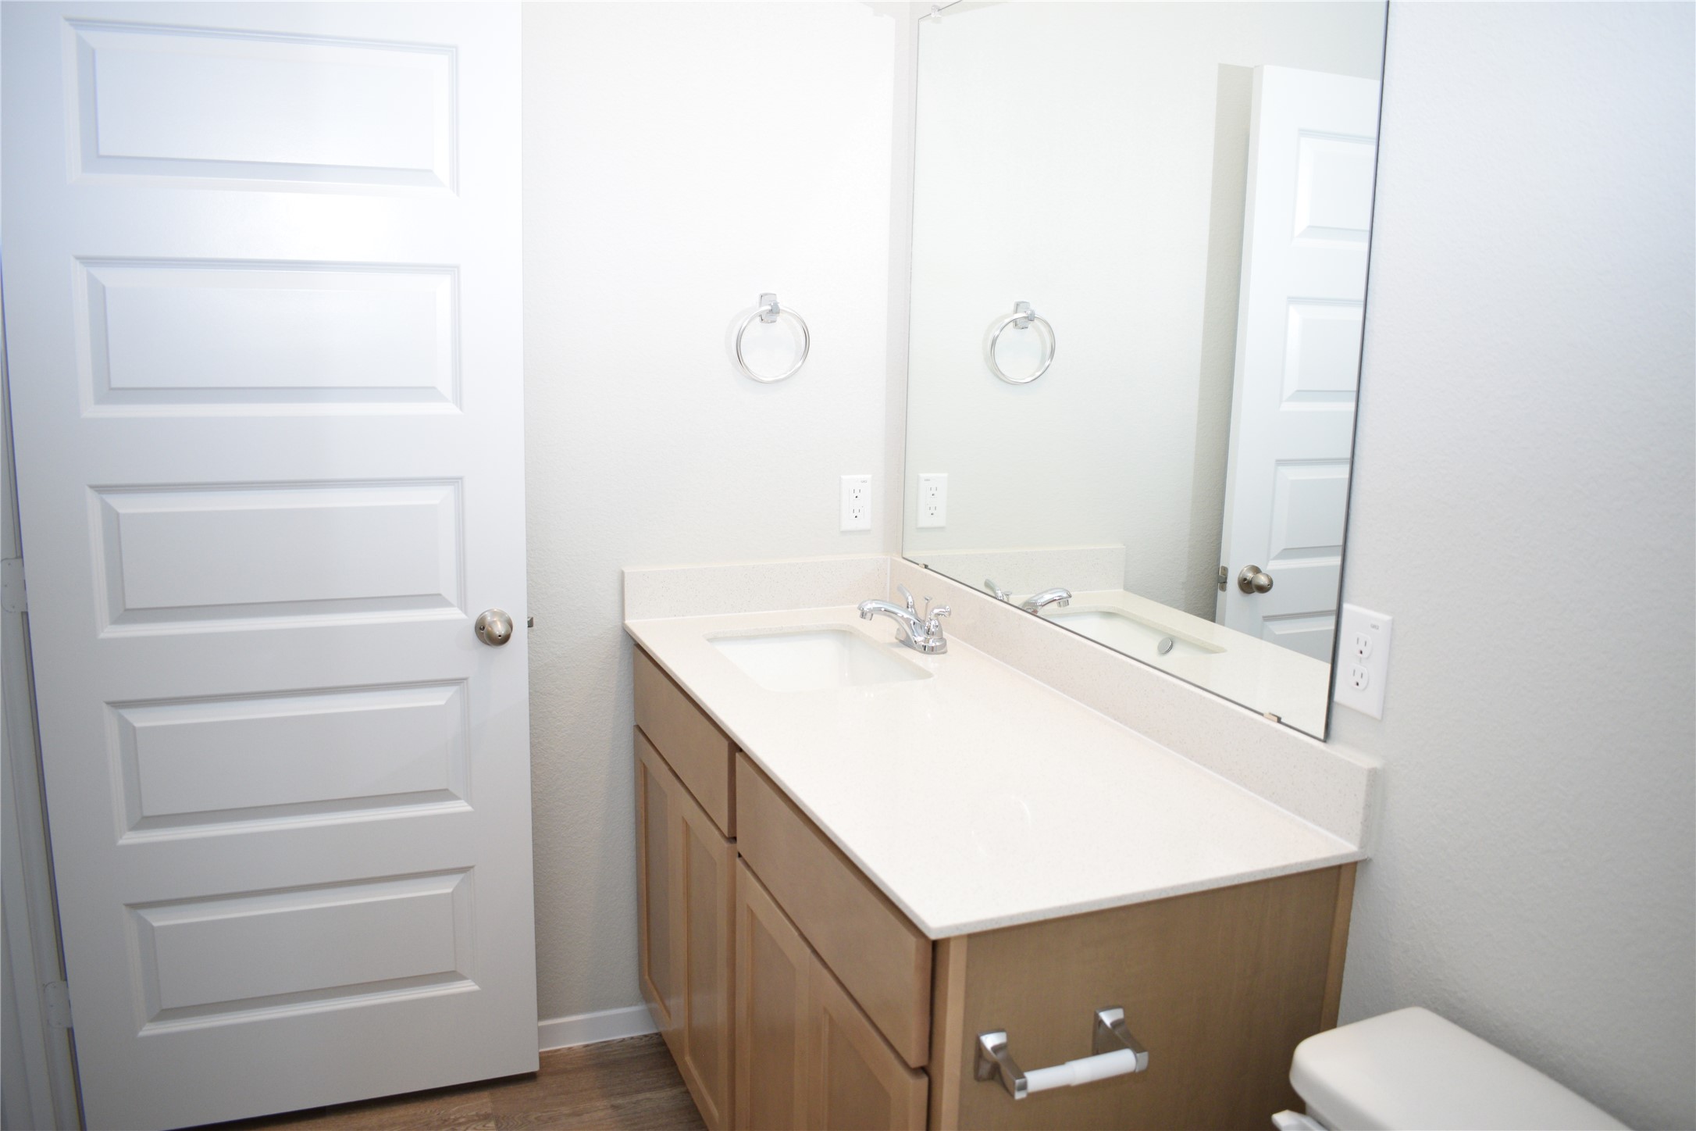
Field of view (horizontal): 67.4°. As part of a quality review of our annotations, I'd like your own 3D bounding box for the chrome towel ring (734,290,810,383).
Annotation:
[{"bbox_3d":[-0.144,-0.439,2.464,0.154,0.179,0.058,-3,12,-22],"label":"chrome towel ring"}]

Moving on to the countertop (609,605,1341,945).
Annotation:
[{"bbox_3d":[0.086,0.228,1.979,0.573,0.016,1.355,-3,12,-22],"label":"countertop"}]

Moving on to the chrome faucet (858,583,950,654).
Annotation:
[{"bbox_3d":[0.095,0.104,2.319,0.176,0.102,0.206,-3,12,-22],"label":"chrome faucet"}]

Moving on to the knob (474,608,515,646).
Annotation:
[{"bbox_3d":[-0.616,0.114,2.220,0.066,0.066,0.072,-3,12,-23],"label":"knob"}]

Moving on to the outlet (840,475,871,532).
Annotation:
[{"bbox_3d":[0.017,-0.128,2.623,0.070,0.114,0.008,-3,12,-22],"label":"outlet"}]

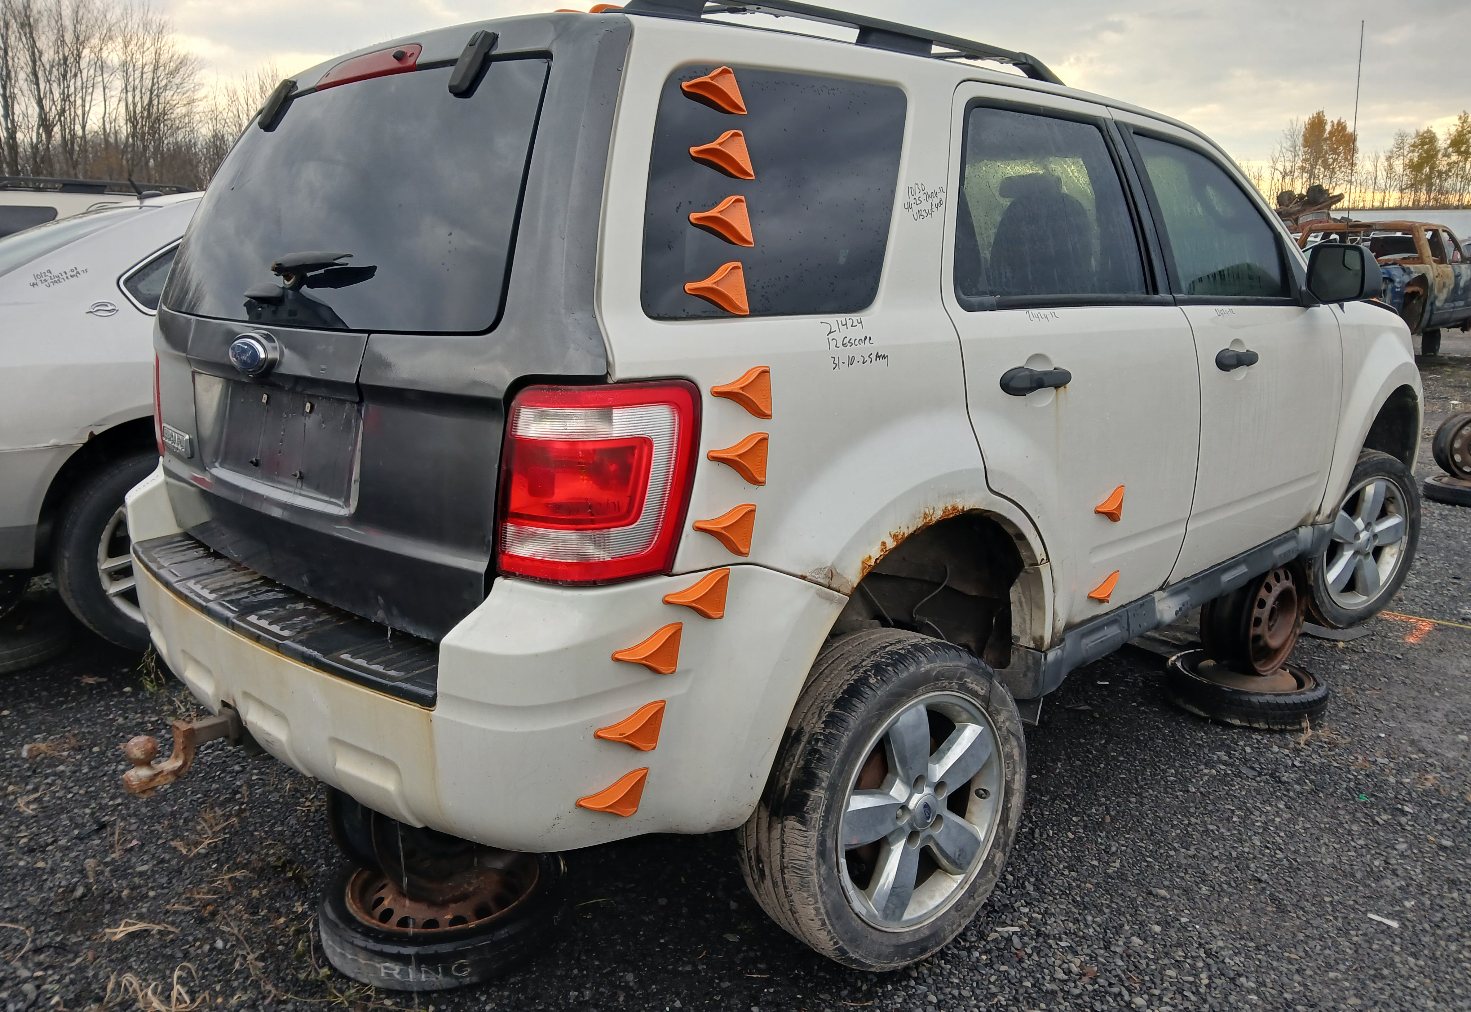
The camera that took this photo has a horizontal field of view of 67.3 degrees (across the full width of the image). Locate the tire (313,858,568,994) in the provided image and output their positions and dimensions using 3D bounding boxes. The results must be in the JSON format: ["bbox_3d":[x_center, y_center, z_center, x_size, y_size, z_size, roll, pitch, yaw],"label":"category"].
[{"bbox_3d":[-0.637,0.875,2.444,0.540,0.125,0.540,-1,14,0],"label":"tire"}]

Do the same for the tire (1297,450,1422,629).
[{"bbox_3d":[2.189,0.110,3.998,0.670,0.670,0.220,-5,13,-29],"label":"tire"}]

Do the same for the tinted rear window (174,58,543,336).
[{"bbox_3d":[-0.729,-0.547,1.986,1.310,0.485,0.090,12,-10,43],"label":"tinted rear window"}]

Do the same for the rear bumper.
[{"bbox_3d":[-0.678,0.168,2.199,1.790,0.420,0.630,12,16,43],"label":"rear bumper"}]

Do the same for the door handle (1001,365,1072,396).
[{"bbox_3d":[0.589,-0.243,2.114,0.055,0.062,0.235,12,16,43],"label":"door handle"}]

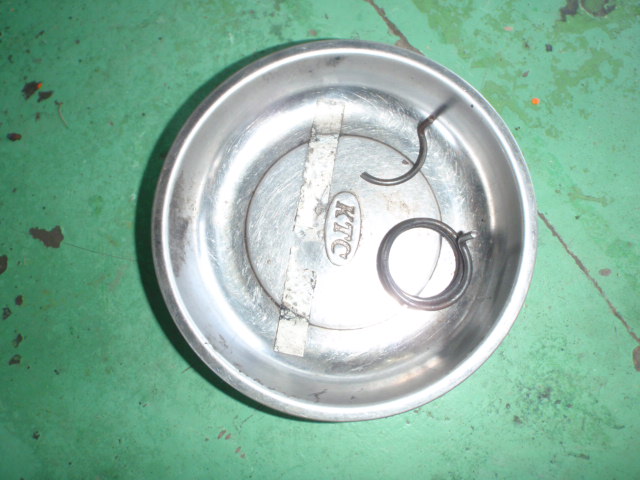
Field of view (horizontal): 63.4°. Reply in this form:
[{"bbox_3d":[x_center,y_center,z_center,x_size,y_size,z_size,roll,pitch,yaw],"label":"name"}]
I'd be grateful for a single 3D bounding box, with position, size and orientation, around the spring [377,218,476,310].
[{"bbox_3d":[0.045,0.010,0.223,0.041,0.011,0.038,0,89,2],"label":"spring"}]

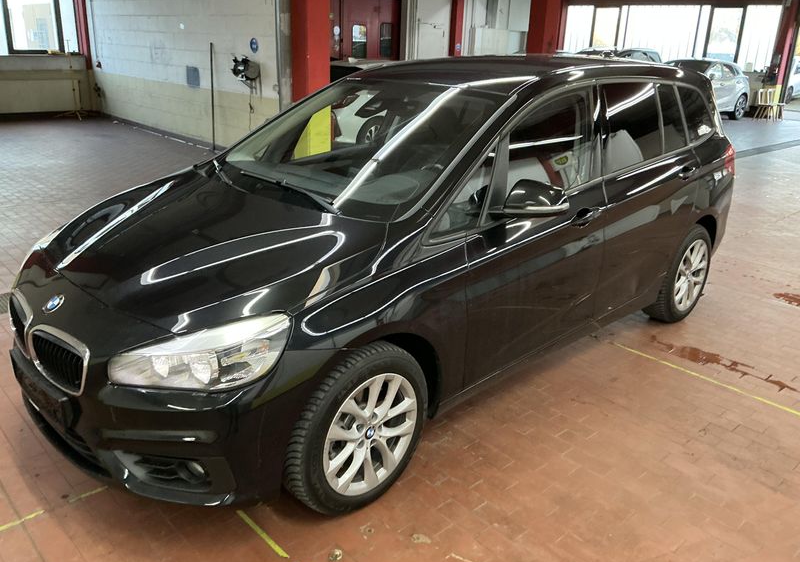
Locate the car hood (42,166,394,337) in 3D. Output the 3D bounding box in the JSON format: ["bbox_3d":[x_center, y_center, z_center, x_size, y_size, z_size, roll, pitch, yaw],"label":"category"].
[{"bbox_3d":[-0.840,-0.193,2.578,0.830,0.340,1.480,-16,26,-42],"label":"car hood"}]

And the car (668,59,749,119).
[{"bbox_3d":[7.360,-5.010,16.850,4.200,1.530,1.800,-14,26,-37],"label":"car"}]

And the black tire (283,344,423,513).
[{"bbox_3d":[-0.164,0.538,2.440,0.210,0.655,0.655,20,27,40],"label":"black tire"}]

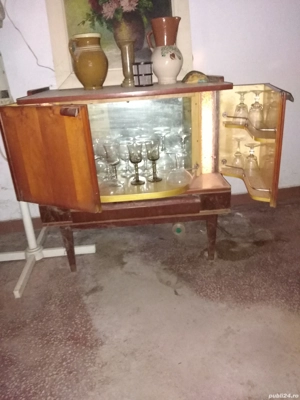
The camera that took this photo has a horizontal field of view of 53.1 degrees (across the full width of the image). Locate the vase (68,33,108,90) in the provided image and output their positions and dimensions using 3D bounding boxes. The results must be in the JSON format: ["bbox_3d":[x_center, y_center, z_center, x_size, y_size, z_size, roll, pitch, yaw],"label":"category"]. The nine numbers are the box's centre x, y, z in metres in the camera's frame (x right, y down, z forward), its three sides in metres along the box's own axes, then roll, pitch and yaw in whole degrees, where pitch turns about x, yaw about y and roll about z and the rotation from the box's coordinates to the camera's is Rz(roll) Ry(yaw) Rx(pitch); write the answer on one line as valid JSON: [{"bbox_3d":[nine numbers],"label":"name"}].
[{"bbox_3d":[-0.291,-0.652,1.421,0.184,0.236,0.167,-4,24,-1],"label":"vase"}]

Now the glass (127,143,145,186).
[{"bbox_3d":[-0.057,-0.159,1.308,0.066,0.179,0.066,-4,24,-1],"label":"glass"}]

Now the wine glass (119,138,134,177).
[{"bbox_3d":[-0.112,-0.195,1.406,0.066,0.172,0.066,-4,24,-1],"label":"wine glass"}]

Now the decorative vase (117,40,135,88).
[{"bbox_3d":[-0.113,-0.634,1.403,0.080,0.195,0.080,-4,24,-1],"label":"decorative vase"}]

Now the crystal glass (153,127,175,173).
[{"bbox_3d":[0.062,-0.241,1.454,0.086,0.197,0.086,-4,24,-1],"label":"crystal glass"}]

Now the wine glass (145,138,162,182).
[{"bbox_3d":[0.018,-0.175,1.333,0.066,0.180,0.066,-4,24,-1],"label":"wine glass"}]

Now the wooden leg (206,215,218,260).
[{"bbox_3d":[0.302,0.185,1.463,0.046,0.246,0.046,-4,24,-1],"label":"wooden leg"}]

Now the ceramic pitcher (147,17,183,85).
[{"bbox_3d":[0.067,-0.726,1.468,0.176,0.287,0.152,-4,24,-1],"label":"ceramic pitcher"}]

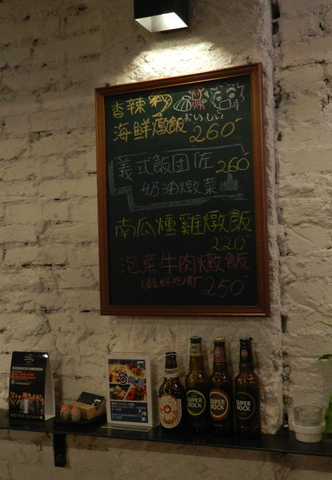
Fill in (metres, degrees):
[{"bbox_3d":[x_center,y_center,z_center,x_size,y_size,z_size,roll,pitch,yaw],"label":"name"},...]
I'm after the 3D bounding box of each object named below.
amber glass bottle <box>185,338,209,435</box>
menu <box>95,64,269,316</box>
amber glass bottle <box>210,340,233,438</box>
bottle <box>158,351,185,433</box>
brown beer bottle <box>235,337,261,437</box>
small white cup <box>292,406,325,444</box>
[{"bbox_3d":[0.077,0.365,1.487,0.060,0.232,0.060,-1,-3,0],"label":"amber glass bottle"},{"bbox_3d":[0.034,-0.116,1.541,0.463,0.625,0.025,-3,-3,21],"label":"menu"},{"bbox_3d":[0.135,0.362,1.463,0.060,0.232,0.060,-3,-3,21],"label":"amber glass bottle"},{"bbox_3d":[0.015,0.386,1.505,0.066,0.195,0.066,-1,-3,0],"label":"bottle"},{"bbox_3d":[0.198,0.359,1.435,0.060,0.232,0.060,-3,-3,21],"label":"brown beer bottle"},{"bbox_3d":[0.338,0.435,1.397,0.075,0.070,0.075,-3,-3,21],"label":"small white cup"}]

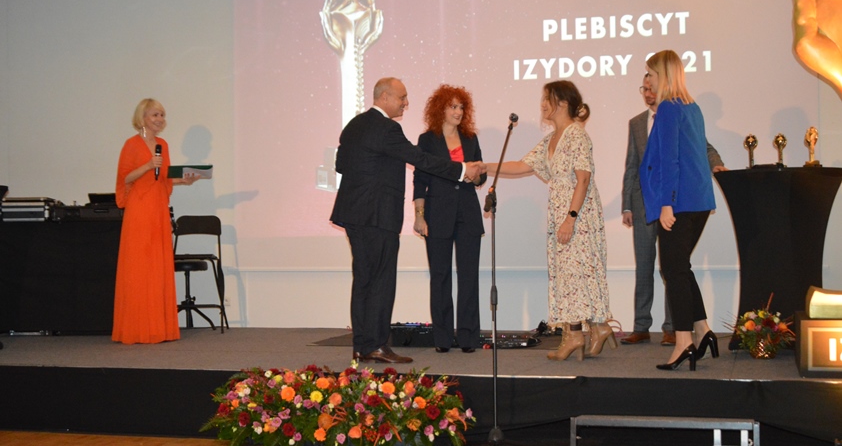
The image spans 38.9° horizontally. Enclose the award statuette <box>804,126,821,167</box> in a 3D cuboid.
[{"bbox_3d":[2.529,-0.493,7.680,0.110,0.271,0.100,-1,-1,18],"label":"award statuette"}]

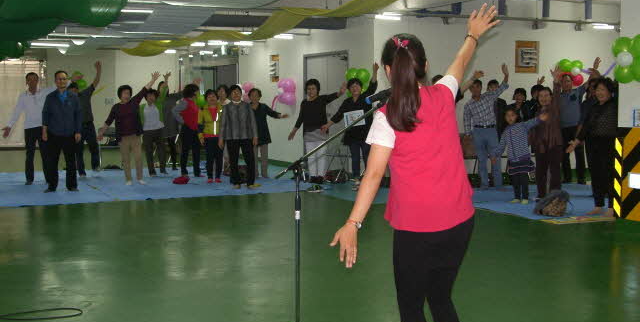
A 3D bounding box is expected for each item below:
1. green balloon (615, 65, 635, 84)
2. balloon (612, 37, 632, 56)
[{"bbox_3d":[3.257,-0.931,8.900,0.210,0.205,0.210,2,5,20],"label":"green balloon"},{"bbox_3d":[3.239,-1.216,8.900,0.210,0.205,0.210,2,4,20],"label":"balloon"}]

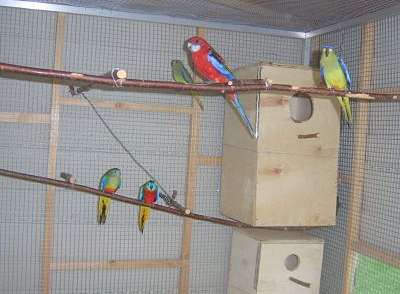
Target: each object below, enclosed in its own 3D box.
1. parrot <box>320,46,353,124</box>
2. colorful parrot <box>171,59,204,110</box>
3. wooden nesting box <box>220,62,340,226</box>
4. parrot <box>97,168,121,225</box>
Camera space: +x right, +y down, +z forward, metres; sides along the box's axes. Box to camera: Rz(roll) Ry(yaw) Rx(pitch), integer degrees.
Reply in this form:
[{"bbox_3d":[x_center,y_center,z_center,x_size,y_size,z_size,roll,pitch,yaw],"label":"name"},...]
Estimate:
[{"bbox_3d":[0.338,-0.148,1.070,0.068,0.180,0.130,3,0,27],"label":"parrot"},{"bbox_3d":[-0.036,-0.180,1.275,0.056,0.136,0.145,2,0,42],"label":"colorful parrot"},{"bbox_3d":[0.244,-0.003,1.375,0.262,0.453,0.260,2,-1,-19],"label":"wooden nesting box"},{"bbox_3d":[-0.250,0.136,1.205,0.062,0.162,0.125,3,0,-25],"label":"parrot"}]

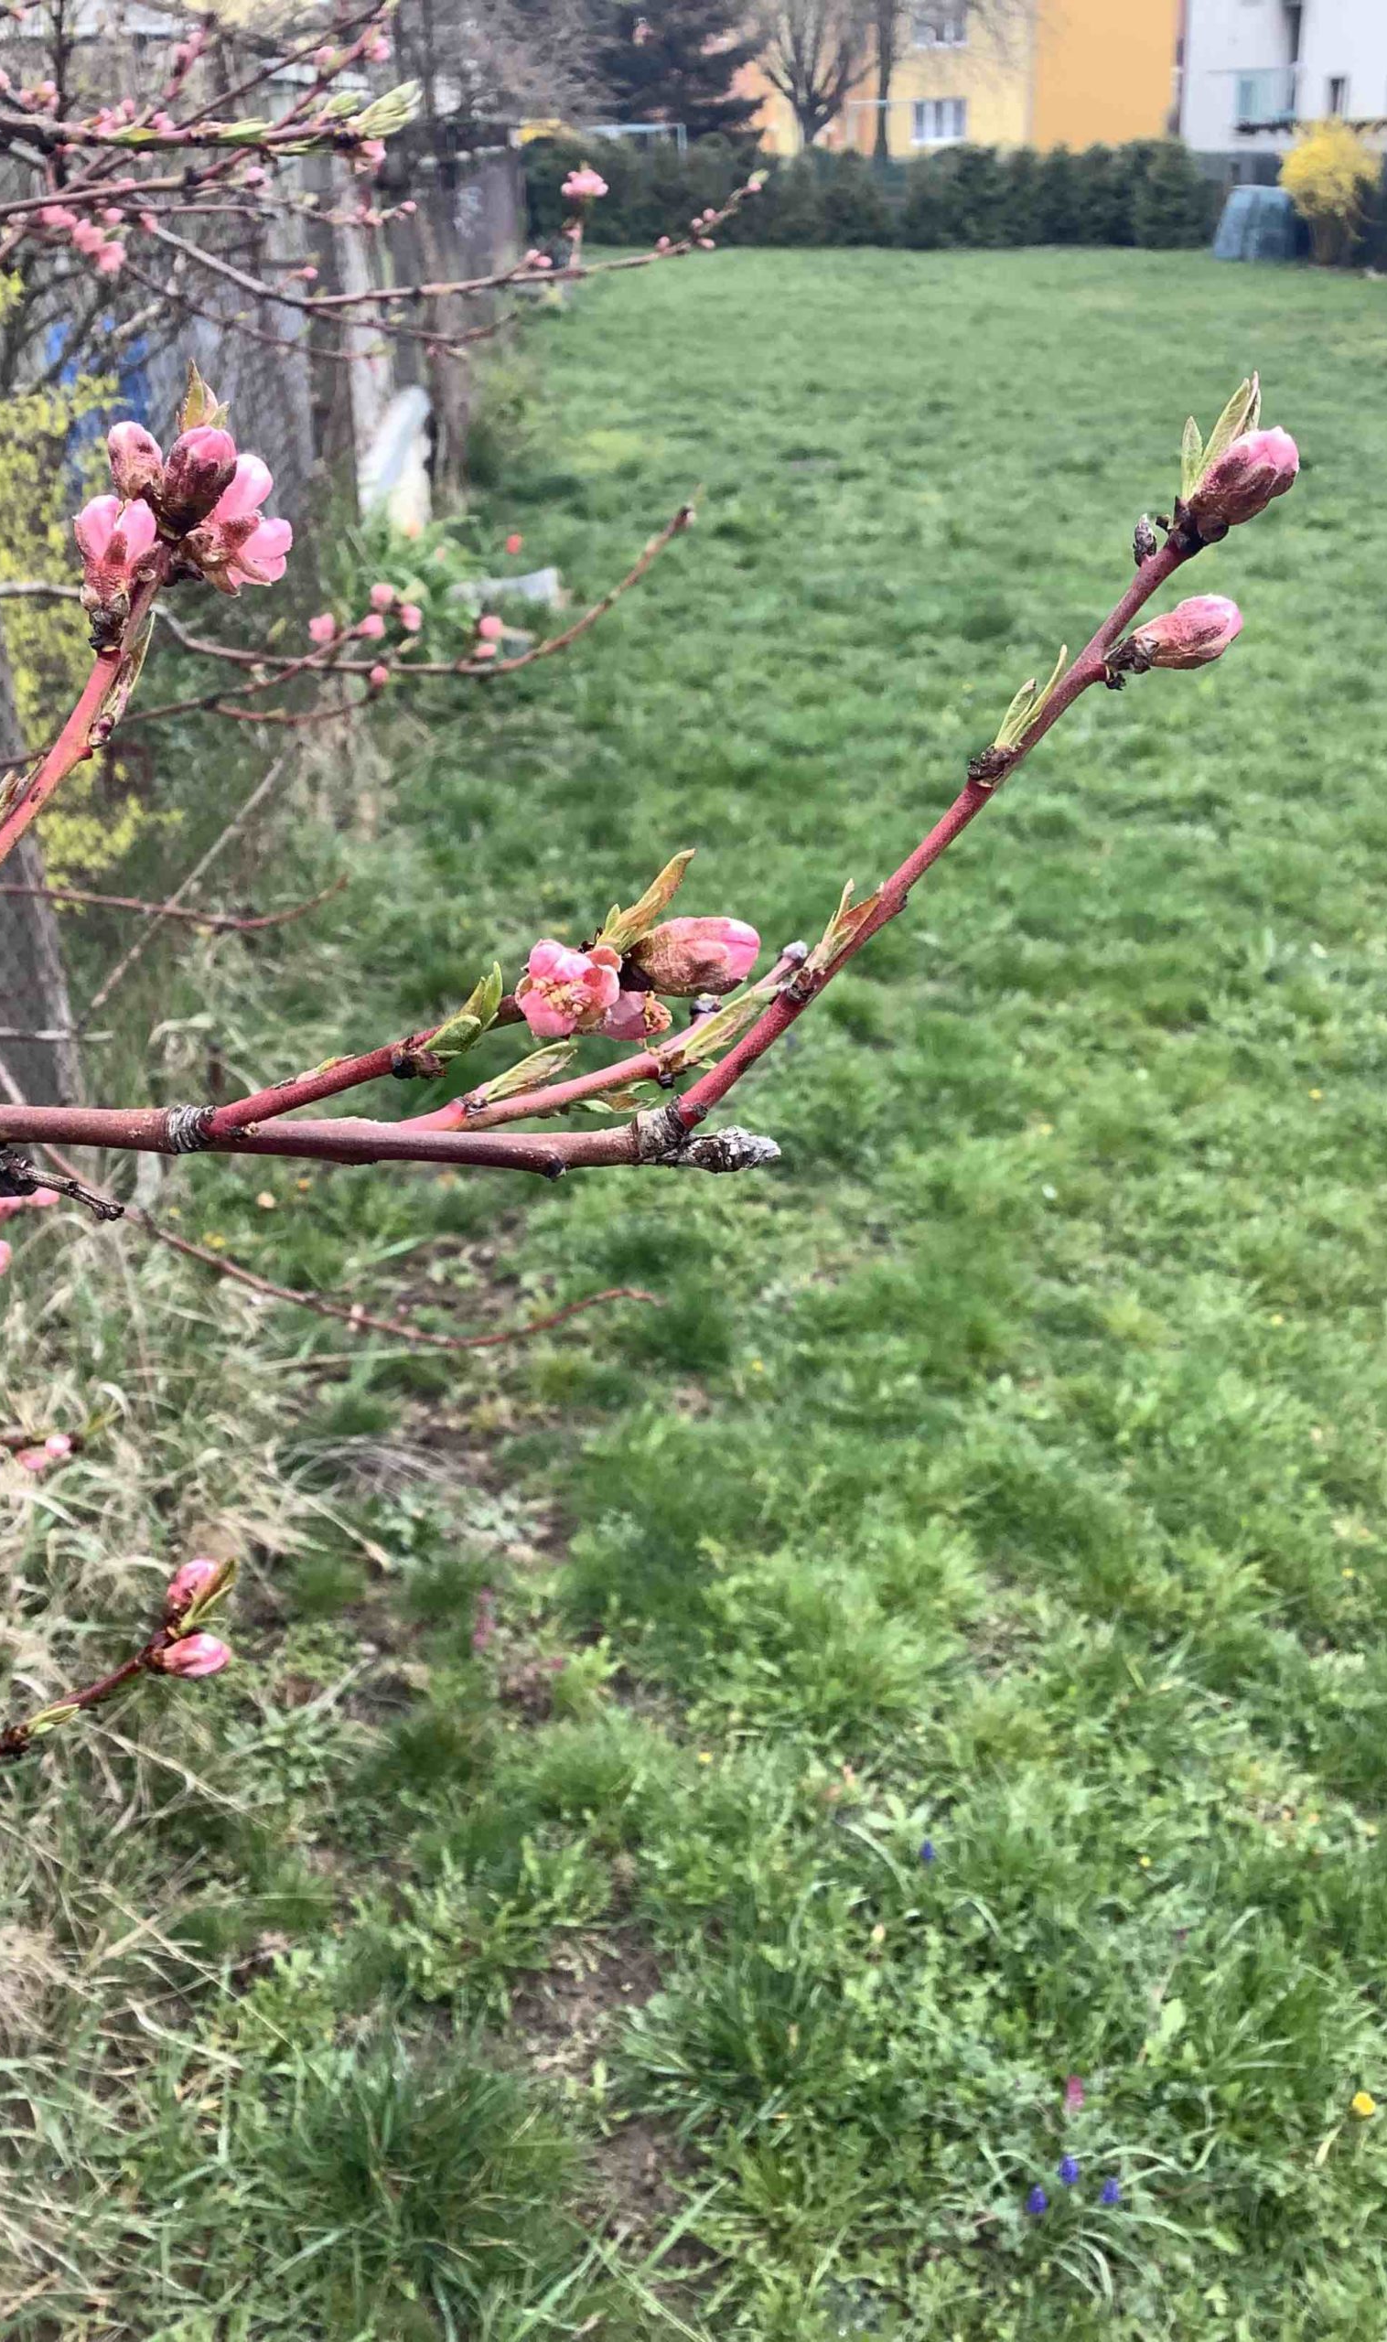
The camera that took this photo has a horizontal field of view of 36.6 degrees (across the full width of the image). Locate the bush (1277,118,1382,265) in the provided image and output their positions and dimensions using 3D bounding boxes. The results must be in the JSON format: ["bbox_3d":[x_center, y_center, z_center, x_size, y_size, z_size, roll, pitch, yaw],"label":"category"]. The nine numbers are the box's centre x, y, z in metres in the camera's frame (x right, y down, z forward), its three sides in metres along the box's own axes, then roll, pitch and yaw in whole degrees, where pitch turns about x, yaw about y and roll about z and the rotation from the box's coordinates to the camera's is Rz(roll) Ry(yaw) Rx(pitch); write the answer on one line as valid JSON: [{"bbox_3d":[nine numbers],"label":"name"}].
[{"bbox_3d":[8.513,-13.080,28.000,1.400,1.780,1.400,5,27,15],"label":"bush"}]

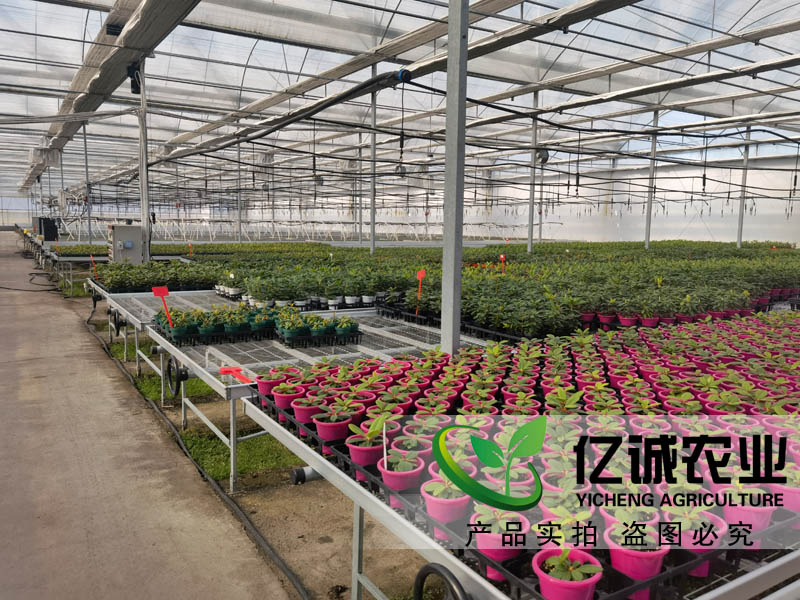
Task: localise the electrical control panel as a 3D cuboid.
[{"bbox_3d":[-4.270,-0.835,9.750,0.500,0.680,0.260,-3,7,-31],"label":"electrical control panel"}]

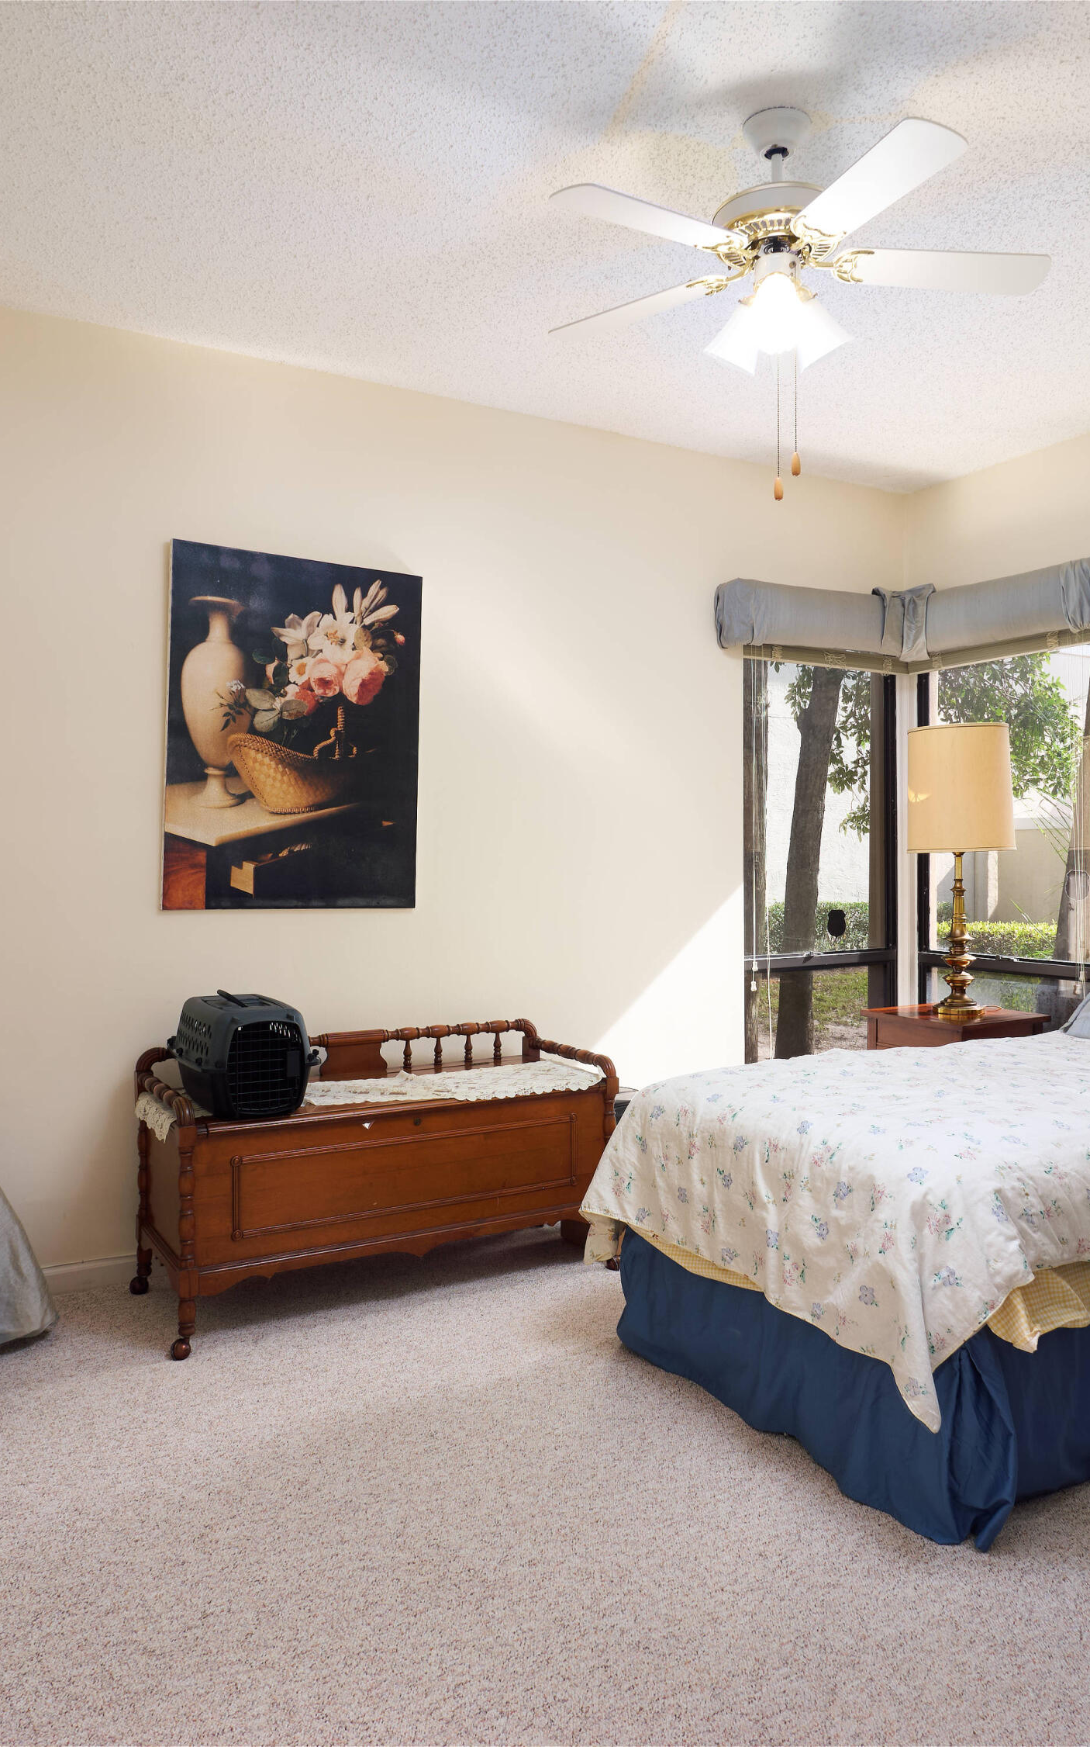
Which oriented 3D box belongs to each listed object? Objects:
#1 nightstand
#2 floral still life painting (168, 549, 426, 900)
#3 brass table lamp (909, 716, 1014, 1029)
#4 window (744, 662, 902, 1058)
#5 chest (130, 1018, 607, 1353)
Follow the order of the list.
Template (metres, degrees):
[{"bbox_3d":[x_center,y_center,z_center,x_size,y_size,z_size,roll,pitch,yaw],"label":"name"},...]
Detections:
[{"bbox_3d":[1.410,0.804,4.178,0.430,0.620,0.460,0,0,-30],"label":"nightstand"},{"bbox_3d":[-0.720,-0.405,3.532,0.755,1.012,0.035,1,-1,-30],"label":"floral still life painting"},{"bbox_3d":[1.438,0.004,4.197,0.370,0.970,0.370,0,0,-30],"label":"brass table lamp"},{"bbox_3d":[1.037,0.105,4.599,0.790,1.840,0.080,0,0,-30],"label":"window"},{"bbox_3d":[-0.449,0.797,3.329,1.250,0.655,0.550,0,0,-30],"label":"chest"}]

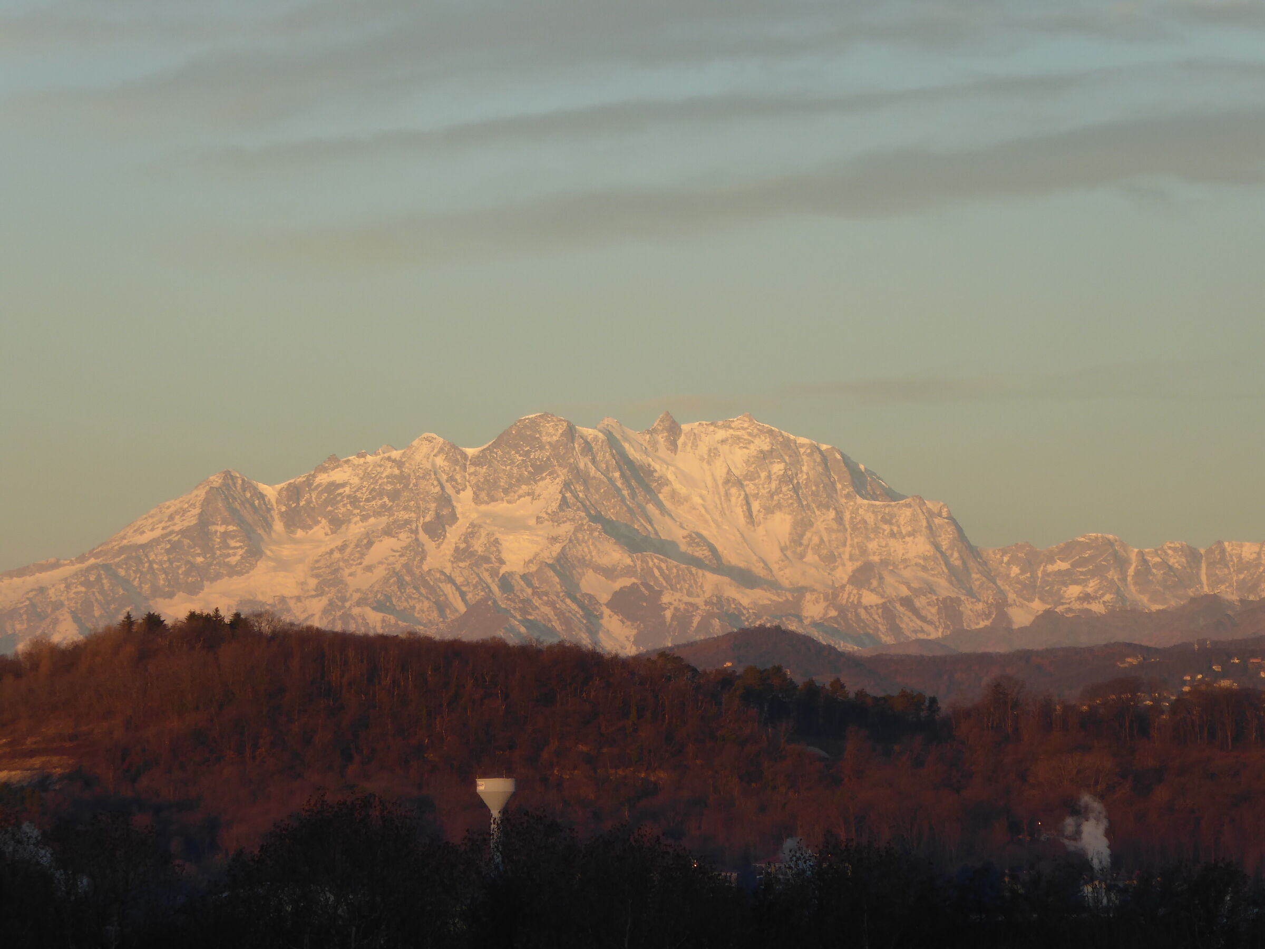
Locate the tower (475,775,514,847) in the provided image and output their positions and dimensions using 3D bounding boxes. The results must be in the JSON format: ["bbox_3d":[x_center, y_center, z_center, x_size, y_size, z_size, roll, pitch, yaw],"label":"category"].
[{"bbox_3d":[-33.028,90.284,2600.000,9.399,33.961,9.399,0,-2,0],"label":"tower"}]

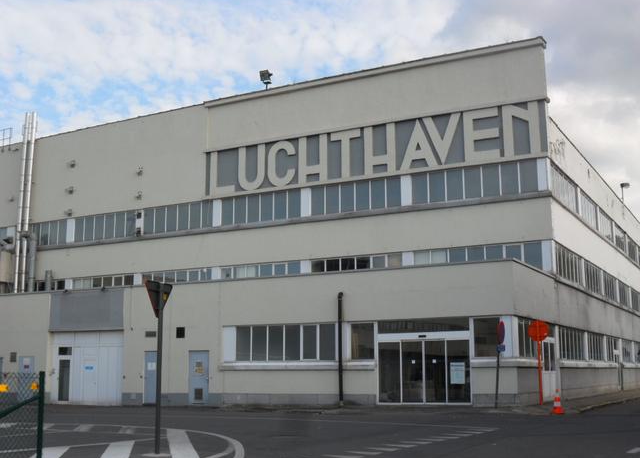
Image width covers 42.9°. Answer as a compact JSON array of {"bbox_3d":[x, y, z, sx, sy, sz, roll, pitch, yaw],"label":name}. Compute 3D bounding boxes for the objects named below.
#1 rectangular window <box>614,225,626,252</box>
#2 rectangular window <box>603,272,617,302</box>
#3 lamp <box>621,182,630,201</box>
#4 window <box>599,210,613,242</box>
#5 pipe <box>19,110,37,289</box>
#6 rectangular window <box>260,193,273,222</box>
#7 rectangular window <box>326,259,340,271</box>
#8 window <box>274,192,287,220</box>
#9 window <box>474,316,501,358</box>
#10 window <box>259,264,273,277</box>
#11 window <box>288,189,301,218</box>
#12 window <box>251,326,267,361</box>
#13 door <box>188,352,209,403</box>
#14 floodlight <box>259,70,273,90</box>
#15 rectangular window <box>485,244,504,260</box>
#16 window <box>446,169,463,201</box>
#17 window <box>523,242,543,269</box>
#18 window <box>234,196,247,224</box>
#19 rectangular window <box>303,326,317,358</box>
[{"bbox_3d":[19.345,0.709,52.252,0.100,1.453,5.051,-6,-11,28],"label":"rectangular window"},{"bbox_3d":[16.980,3.431,47.724,0.100,1.391,4.803,-6,-11,28],"label":"rectangular window"},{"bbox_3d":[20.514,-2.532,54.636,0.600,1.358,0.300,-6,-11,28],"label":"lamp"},{"bbox_3d":[16.485,-0.173,46.808,0.120,1.500,4.600,-6,-11,28],"label":"window"},{"bbox_3d":[-17.636,-1.667,48.802,0.843,11.023,0.437,-6,-11,28],"label":"pipe"},{"bbox_3d":[-2.698,-1.067,41.900,0.809,1.452,0.150,-6,-11,27],"label":"rectangular window"},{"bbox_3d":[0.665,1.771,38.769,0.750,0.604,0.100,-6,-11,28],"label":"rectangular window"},{"bbox_3d":[-1.957,-1.157,40.690,0.804,1.463,0.100,-6,-11,28],"label":"window"},{"bbox_3d":[5.744,3.726,27.939,0.970,1.400,0.100,-6,-11,28],"label":"window"},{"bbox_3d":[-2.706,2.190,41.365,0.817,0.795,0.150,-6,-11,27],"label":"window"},{"bbox_3d":[-1.280,-1.259,41.751,0.722,1.533,0.100,-6,-11,28],"label":"window"},{"bbox_3d":[-2.652,5.006,35.539,0.829,1.508,0.120,-6,-11,30],"label":"window"},{"bbox_3d":[-4.960,6.131,33.556,0.994,2.148,0.120,-6,-11,27],"label":"door"},{"bbox_3d":[-2.852,-7.870,42.971,0.600,1.050,0.500,-6,-11,28],"label":"floodlight"},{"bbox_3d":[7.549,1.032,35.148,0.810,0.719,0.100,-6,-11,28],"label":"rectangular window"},{"bbox_3d":[6.218,-1.963,37.370,0.854,1.506,0.150,-6,-11,27],"label":"window"},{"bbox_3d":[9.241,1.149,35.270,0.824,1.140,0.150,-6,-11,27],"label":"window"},{"bbox_3d":[-4.182,-0.967,43.288,0.714,1.438,0.100,-6,-11,28],"label":"window"},{"bbox_3d":[-0.366,4.294,30.805,0.735,1.354,0.100,-6,-11,28],"label":"rectangular window"}]

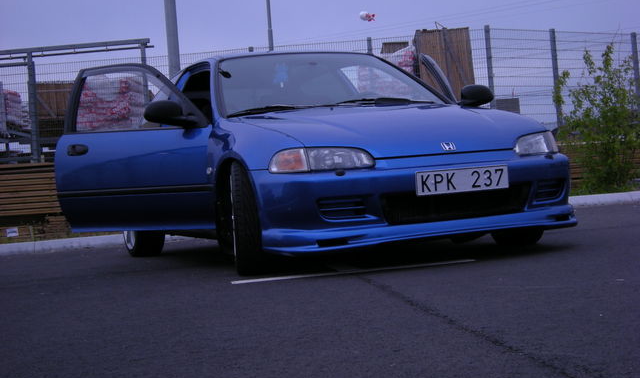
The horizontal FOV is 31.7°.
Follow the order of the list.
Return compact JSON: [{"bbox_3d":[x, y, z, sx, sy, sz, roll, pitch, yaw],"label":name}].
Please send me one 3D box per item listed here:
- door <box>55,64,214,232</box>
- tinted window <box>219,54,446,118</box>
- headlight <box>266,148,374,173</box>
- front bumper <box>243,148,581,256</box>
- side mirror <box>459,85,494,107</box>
[{"bbox_3d":[-1.040,-0.254,6.450,1.210,0.980,0.260,-4,1,36],"label":"door"},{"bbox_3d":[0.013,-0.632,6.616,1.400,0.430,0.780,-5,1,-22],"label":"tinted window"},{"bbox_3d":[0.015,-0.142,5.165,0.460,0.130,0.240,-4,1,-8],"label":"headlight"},{"bbox_3d":[0.577,0.033,5.363,1.660,0.390,0.520,-5,1,-22],"label":"front bumper"},{"bbox_3d":[0.949,-0.556,6.846,0.220,0.125,0.130,-4,1,3],"label":"side mirror"}]

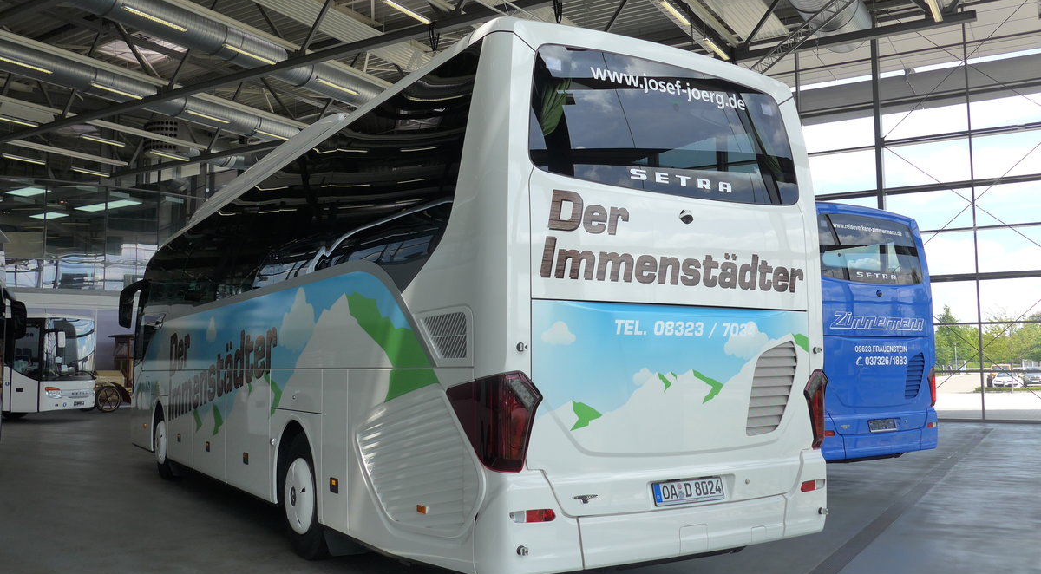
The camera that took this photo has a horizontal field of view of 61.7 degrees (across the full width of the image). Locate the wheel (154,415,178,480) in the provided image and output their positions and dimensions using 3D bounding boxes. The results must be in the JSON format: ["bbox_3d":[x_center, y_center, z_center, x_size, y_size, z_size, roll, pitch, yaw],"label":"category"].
[{"bbox_3d":[-4.867,2.156,12.142,0.300,1.020,1.020,3,-6,-32],"label":"wheel"}]

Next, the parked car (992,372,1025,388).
[{"bbox_3d":[36.305,7.009,65.050,1.800,1.400,4.300,-4,-7,36],"label":"parked car"}]

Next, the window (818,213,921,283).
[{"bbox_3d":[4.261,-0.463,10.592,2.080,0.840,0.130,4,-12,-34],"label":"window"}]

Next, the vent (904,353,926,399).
[{"bbox_3d":[4.928,1.106,10.903,0.460,0.570,0.050,4,-7,-34],"label":"vent"}]

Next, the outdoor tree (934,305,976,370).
[{"bbox_3d":[74.679,8.878,150.000,6.800,11.800,6.800,-3,-6,26],"label":"outdoor tree"}]

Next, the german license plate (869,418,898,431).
[{"bbox_3d":[4.349,1.665,10.473,0.525,0.130,0.020,4,-21,-34],"label":"german license plate"}]

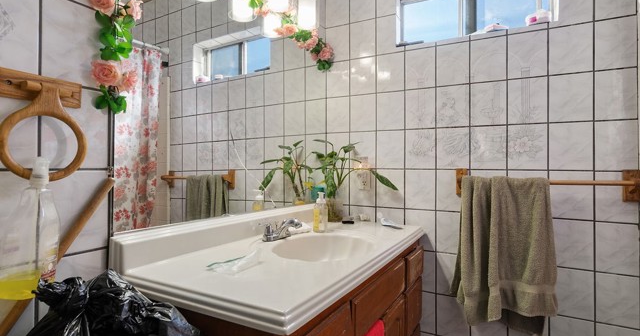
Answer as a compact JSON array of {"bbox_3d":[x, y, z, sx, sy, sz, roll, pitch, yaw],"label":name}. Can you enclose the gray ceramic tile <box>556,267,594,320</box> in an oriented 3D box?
[{"bbox_3d":[1.044,0.515,1.334,0.150,0.201,0.010,0,-1,27],"label":"gray ceramic tile"}]

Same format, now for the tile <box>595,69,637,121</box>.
[{"bbox_3d":[1.178,-0.297,1.278,0.135,0.201,0.010,0,-1,27],"label":"tile"}]

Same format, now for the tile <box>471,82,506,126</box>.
[{"bbox_3d":[0.779,-0.298,1.483,0.150,0.201,0.010,0,-1,27],"label":"tile"}]

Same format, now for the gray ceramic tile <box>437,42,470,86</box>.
[{"bbox_3d":[0.645,-0.501,1.555,0.150,0.201,0.010,0,-1,27],"label":"gray ceramic tile"}]

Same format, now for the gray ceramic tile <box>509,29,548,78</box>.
[{"bbox_3d":[0.933,-0.510,1.440,0.152,0.204,0.010,0,0,29],"label":"gray ceramic tile"}]

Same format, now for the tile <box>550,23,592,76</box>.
[{"bbox_3d":[1.079,-0.509,1.379,0.152,0.204,0.010,0,-1,27],"label":"tile"}]

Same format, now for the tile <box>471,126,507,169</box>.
[{"bbox_3d":[0.778,-0.095,1.481,0.150,0.201,0.010,0,-1,27],"label":"tile"}]

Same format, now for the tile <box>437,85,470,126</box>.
[{"bbox_3d":[0.659,-0.301,1.590,0.152,0.204,0.010,0,0,29],"label":"tile"}]

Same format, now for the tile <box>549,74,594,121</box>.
[{"bbox_3d":[1.078,-0.301,1.377,0.152,0.204,0.010,0,-1,27],"label":"tile"}]

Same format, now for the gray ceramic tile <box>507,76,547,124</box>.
[{"bbox_3d":[0.933,-0.301,1.440,0.152,0.204,0.010,0,0,29],"label":"gray ceramic tile"}]

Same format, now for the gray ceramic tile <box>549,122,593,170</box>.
[{"bbox_3d":[1.070,-0.093,1.365,0.152,0.204,0.010,0,0,29],"label":"gray ceramic tile"}]

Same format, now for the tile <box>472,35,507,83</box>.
[{"bbox_3d":[0.800,-0.510,1.519,0.152,0.204,0.010,0,-1,27],"label":"tile"}]

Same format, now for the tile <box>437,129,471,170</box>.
[{"bbox_3d":[0.659,-0.094,1.585,0.152,0.204,0.010,0,-1,27],"label":"tile"}]

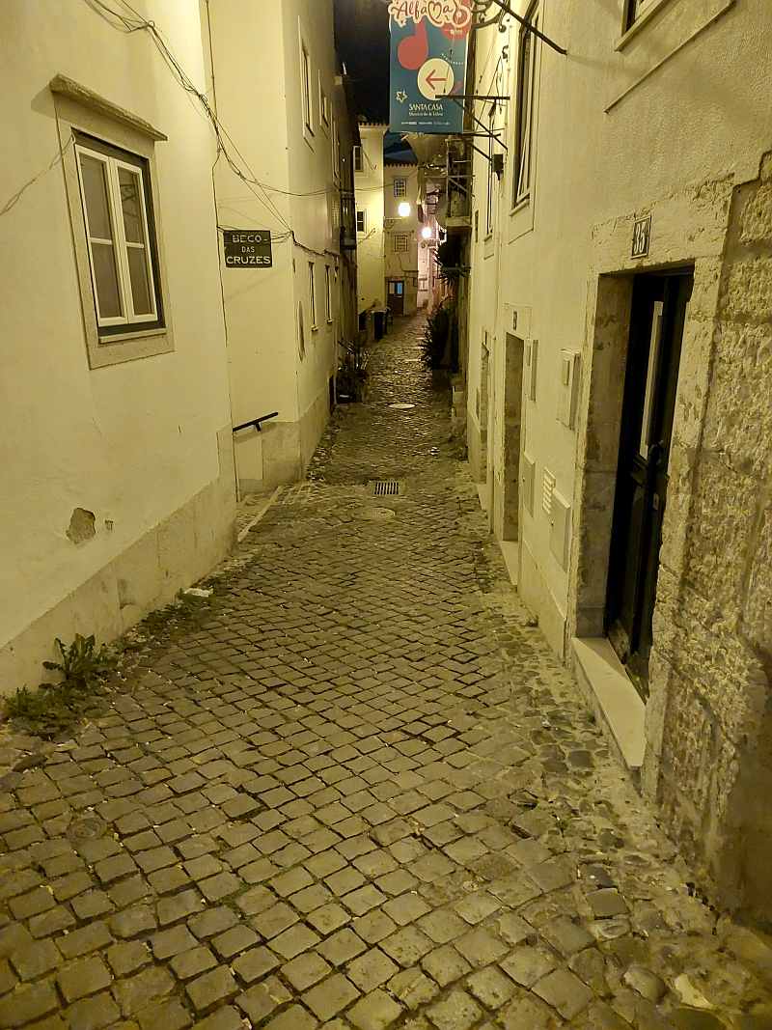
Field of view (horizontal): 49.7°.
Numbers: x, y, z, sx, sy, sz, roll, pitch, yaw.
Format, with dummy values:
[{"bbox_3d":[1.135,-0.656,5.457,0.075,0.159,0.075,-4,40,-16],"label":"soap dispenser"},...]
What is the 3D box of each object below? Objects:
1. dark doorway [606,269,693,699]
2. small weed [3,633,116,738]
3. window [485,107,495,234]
[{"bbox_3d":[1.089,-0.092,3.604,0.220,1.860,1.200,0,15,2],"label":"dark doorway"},{"bbox_3d":[-1.668,0.822,4.255,0.500,0.240,0.850,2,15,7],"label":"small weed"},{"bbox_3d":[1.154,-3.791,9.163,0.150,1.360,0.970,0,15,2],"label":"window"}]

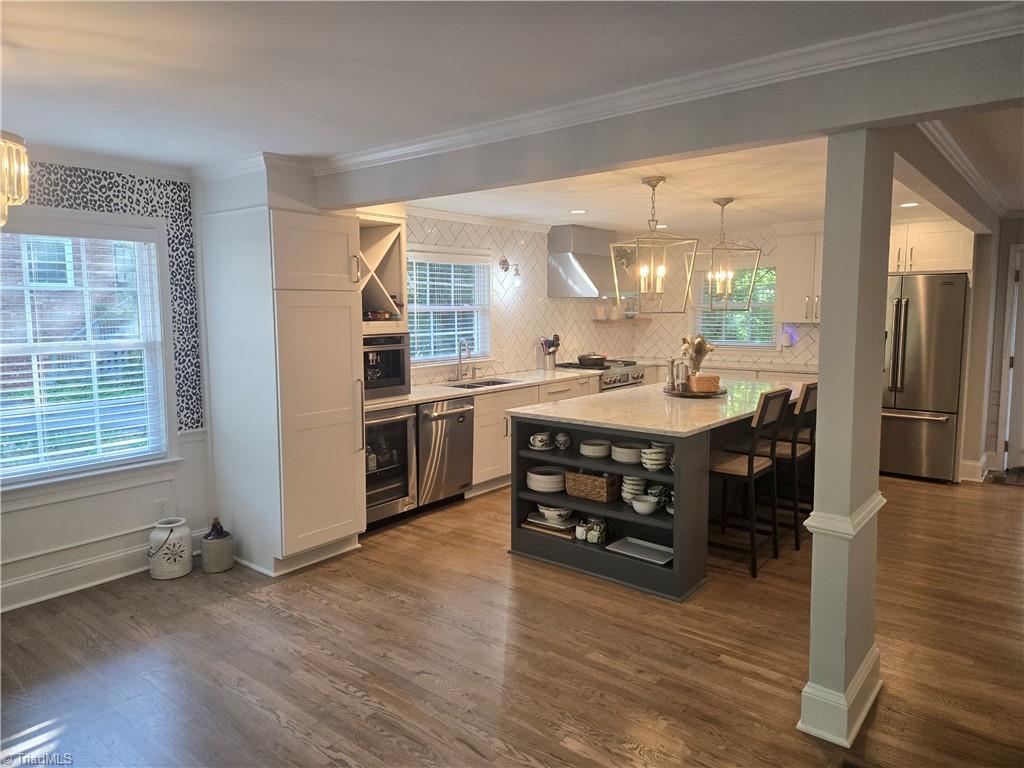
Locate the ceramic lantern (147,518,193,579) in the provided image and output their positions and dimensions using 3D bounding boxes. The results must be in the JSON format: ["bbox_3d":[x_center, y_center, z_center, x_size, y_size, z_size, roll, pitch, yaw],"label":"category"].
[{"bbox_3d":[-2.019,0.969,4.043,0.224,0.310,0.224,5,9,39],"label":"ceramic lantern"}]

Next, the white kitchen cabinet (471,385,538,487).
[{"bbox_3d":[-0.274,0.408,6.130,0.632,0.778,0.901,5,8,39],"label":"white kitchen cabinet"}]

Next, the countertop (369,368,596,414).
[{"bbox_3d":[-0.344,0.019,5.985,0.654,0.033,3.245,5,8,39],"label":"countertop"}]

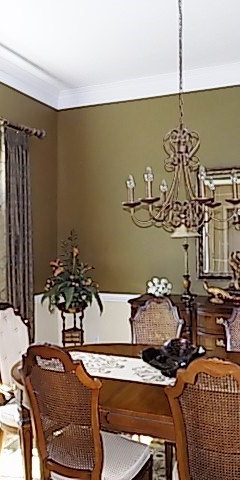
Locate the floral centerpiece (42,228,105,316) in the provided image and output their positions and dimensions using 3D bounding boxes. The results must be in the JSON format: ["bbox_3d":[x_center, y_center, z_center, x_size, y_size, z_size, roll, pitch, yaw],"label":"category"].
[{"bbox_3d":[-0.481,0.327,4.227,0.600,0.810,0.570,0,0,0],"label":"floral centerpiece"}]

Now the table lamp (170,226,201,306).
[{"bbox_3d":[0.582,0.163,3.752,0.270,0.770,0.270,0,0,23],"label":"table lamp"}]

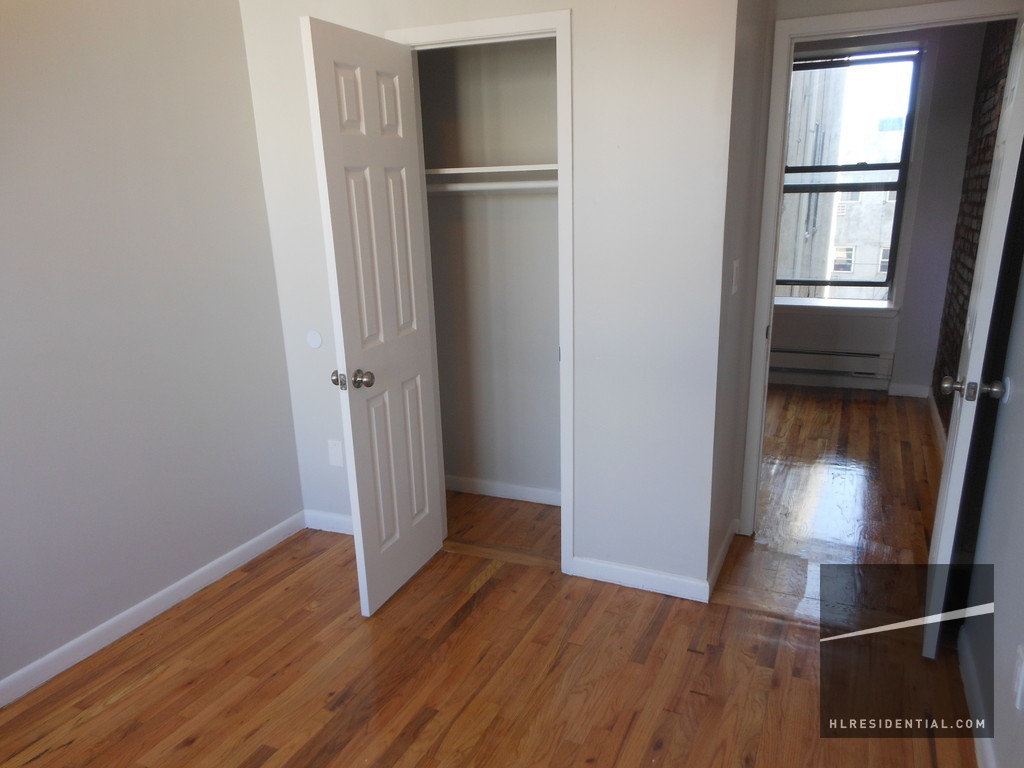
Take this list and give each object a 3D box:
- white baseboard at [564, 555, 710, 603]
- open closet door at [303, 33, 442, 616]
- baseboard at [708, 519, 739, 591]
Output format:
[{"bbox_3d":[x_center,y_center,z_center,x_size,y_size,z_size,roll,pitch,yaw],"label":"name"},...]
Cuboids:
[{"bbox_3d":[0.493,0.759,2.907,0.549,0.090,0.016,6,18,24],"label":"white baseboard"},{"bbox_3d":[-0.463,-0.181,2.728,0.036,2.030,0.557,5,18,24],"label":"open closet door"},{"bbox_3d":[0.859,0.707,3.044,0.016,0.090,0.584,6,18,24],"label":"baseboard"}]

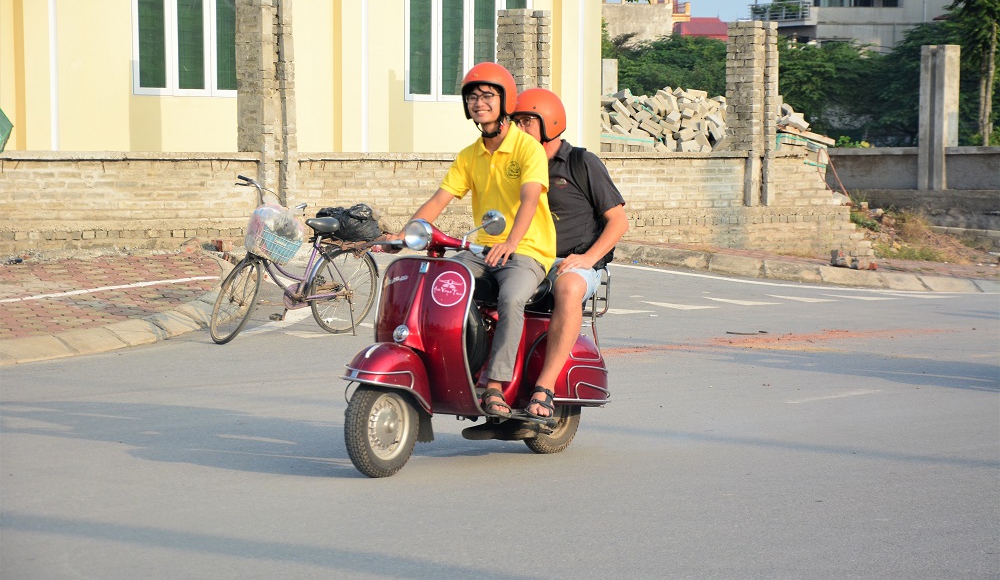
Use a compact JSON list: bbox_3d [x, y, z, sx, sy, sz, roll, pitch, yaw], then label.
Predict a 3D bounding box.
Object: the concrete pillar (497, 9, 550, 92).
[{"bbox_3d":[0.218,-1.598,27.754,0.345,1.806,0.345,-2,4,-43],"label":"concrete pillar"}]

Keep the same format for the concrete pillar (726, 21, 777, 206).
[{"bbox_3d":[2.410,-1.681,29.652,0.345,1.762,0.345,-2,4,-43],"label":"concrete pillar"}]

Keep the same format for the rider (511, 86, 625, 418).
[{"bbox_3d":[0.180,-0.175,13.792,0.620,1.460,0.700,3,4,38],"label":"rider"}]

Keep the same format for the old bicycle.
[{"bbox_3d":[-1.468,-0.198,21.760,1.640,1.110,0.560,-2,4,-42],"label":"old bicycle"}]

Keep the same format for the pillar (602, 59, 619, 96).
[{"bbox_3d":[1.582,-2.629,47.527,0.345,1.791,0.345,-2,4,-43],"label":"pillar"}]

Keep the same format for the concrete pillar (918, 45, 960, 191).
[{"bbox_3d":[5.393,-2.099,37.941,0.345,1.772,0.345,3,4,42],"label":"concrete pillar"}]

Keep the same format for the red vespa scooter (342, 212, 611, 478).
[{"bbox_3d":[-0.122,0.211,13.455,0.700,1.100,1.760,3,4,38],"label":"red vespa scooter"}]

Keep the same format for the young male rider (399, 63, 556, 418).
[{"bbox_3d":[-0.111,-0.209,13.446,0.660,1.540,0.740,3,4,38],"label":"young male rider"}]

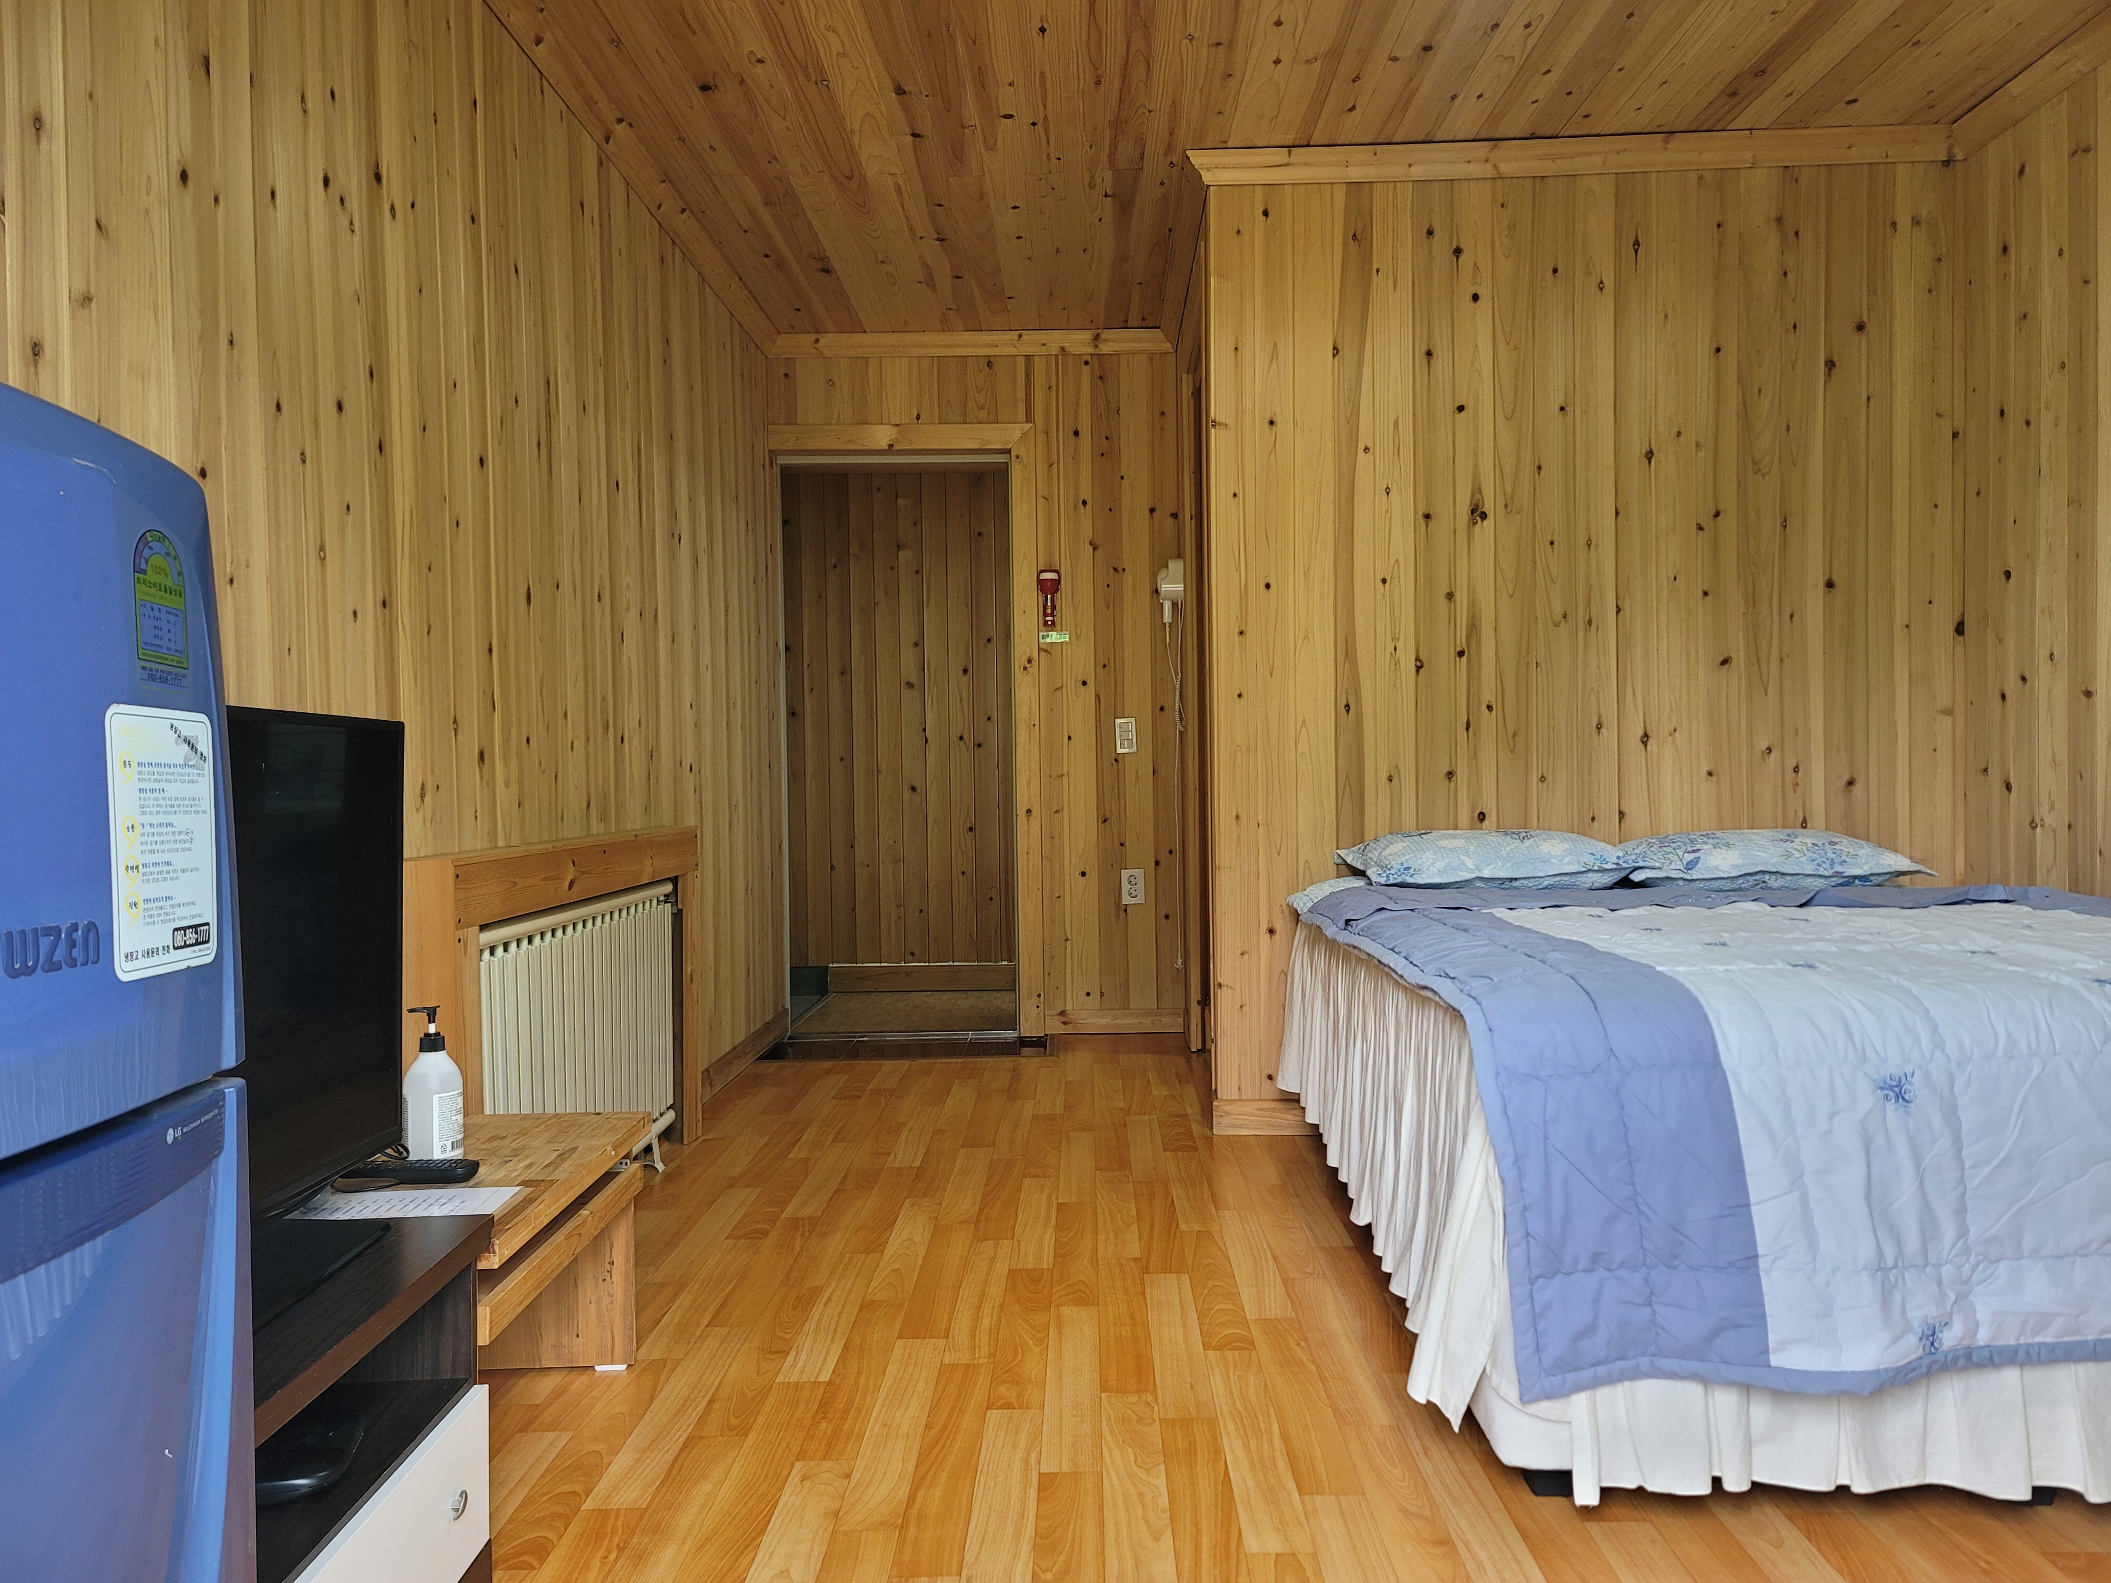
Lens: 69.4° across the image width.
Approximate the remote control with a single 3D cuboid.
[{"bbox_3d":[-0.886,0.518,2.080,0.200,0.022,0.048,-1,1,3],"label":"remote control"}]

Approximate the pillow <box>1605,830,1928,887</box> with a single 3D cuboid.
[{"bbox_3d":[1.620,0.151,3.560,0.680,0.125,0.440,-1,1,2],"label":"pillow"}]

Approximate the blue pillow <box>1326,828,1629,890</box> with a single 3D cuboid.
[{"bbox_3d":[1.005,0.148,3.570,0.650,0.125,0.440,-1,1,2],"label":"blue pillow"}]

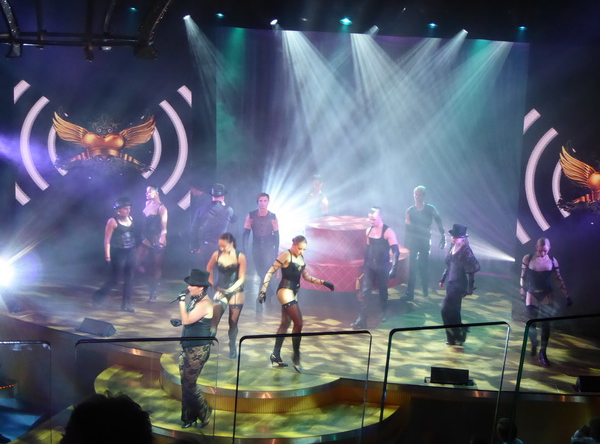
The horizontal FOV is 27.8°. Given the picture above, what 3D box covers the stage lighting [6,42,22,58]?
[{"bbox_3d":[-3.294,-1.990,14.000,0.200,0.220,0.200,0,11,-10],"label":"stage lighting"}]

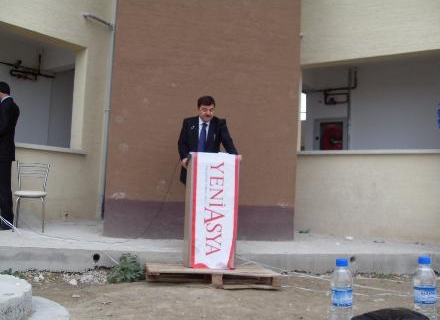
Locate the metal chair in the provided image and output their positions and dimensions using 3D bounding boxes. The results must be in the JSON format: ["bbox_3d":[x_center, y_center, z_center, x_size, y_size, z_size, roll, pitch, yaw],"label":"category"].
[{"bbox_3d":[-2.299,0.445,5.720,0.400,0.850,0.460,4,-5,-25],"label":"metal chair"}]

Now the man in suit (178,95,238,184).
[{"bbox_3d":[-0.129,0.142,4.680,0.590,1.560,0.450,3,-4,-6],"label":"man in suit"}]

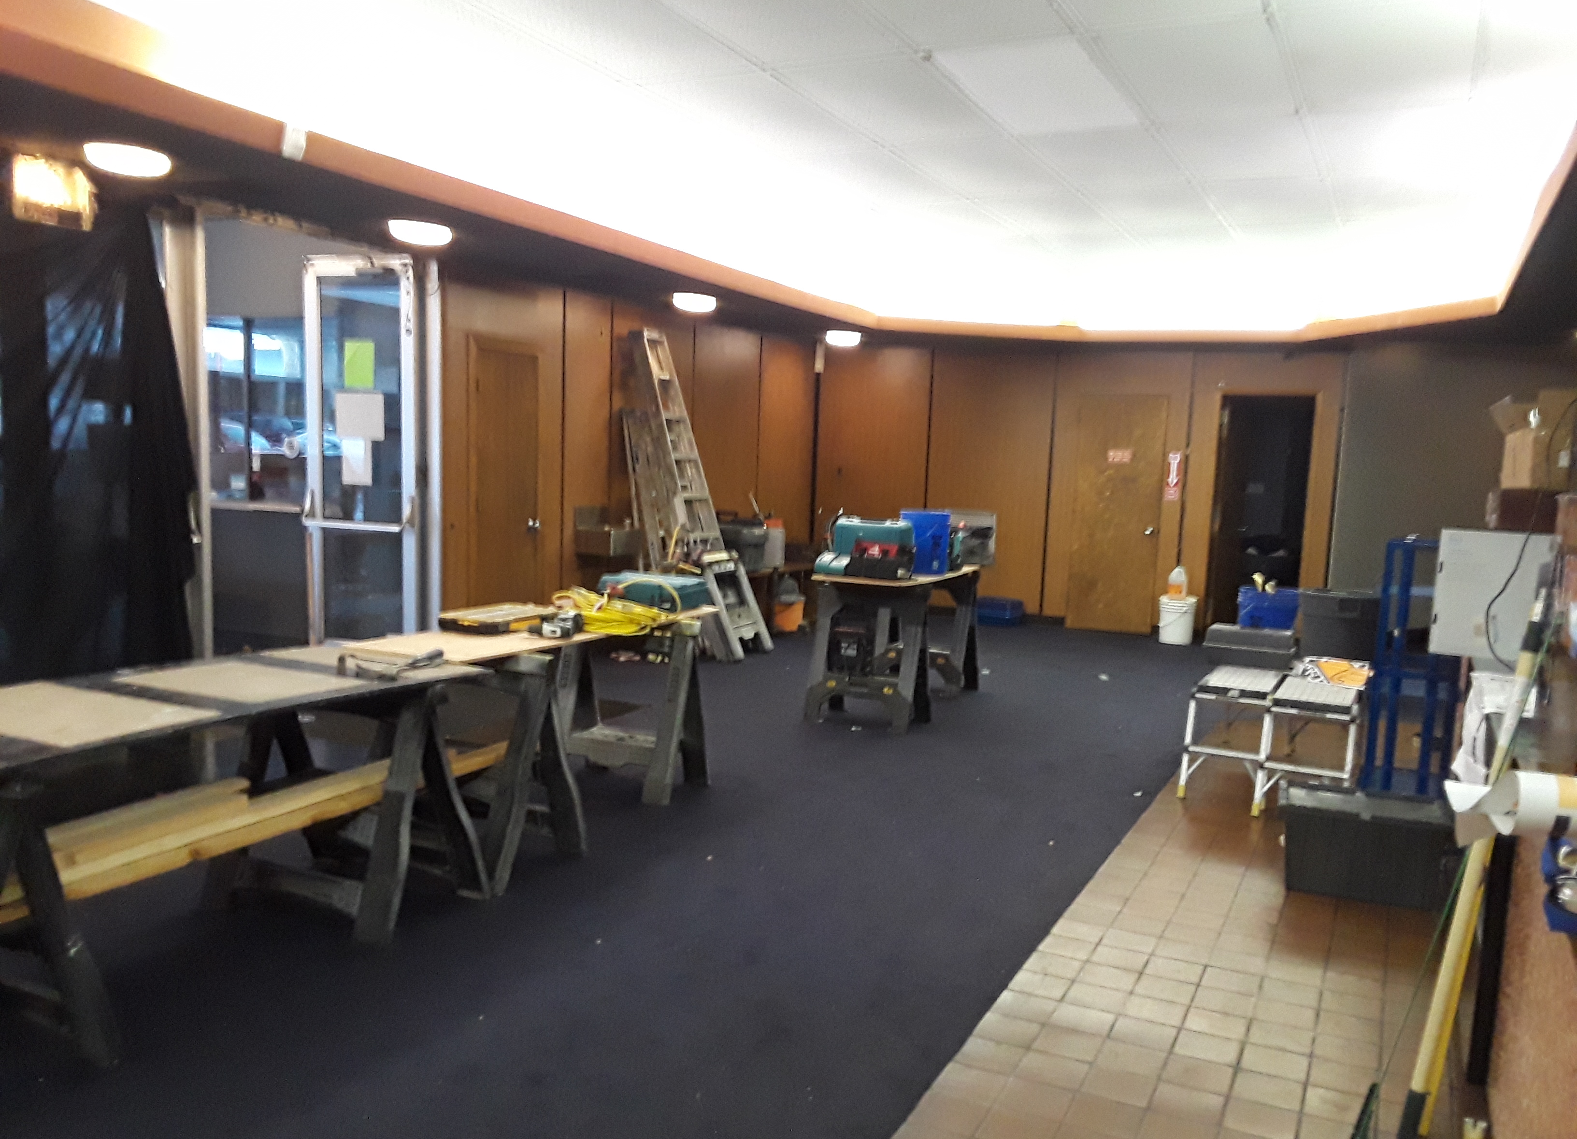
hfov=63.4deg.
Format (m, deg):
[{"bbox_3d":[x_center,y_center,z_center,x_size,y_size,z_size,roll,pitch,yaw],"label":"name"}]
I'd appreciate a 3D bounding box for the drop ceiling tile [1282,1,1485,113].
[{"bbox_3d":[2.099,-1.813,4.524,0.610,0.020,1.220,4,6,26],"label":"drop ceiling tile"}]

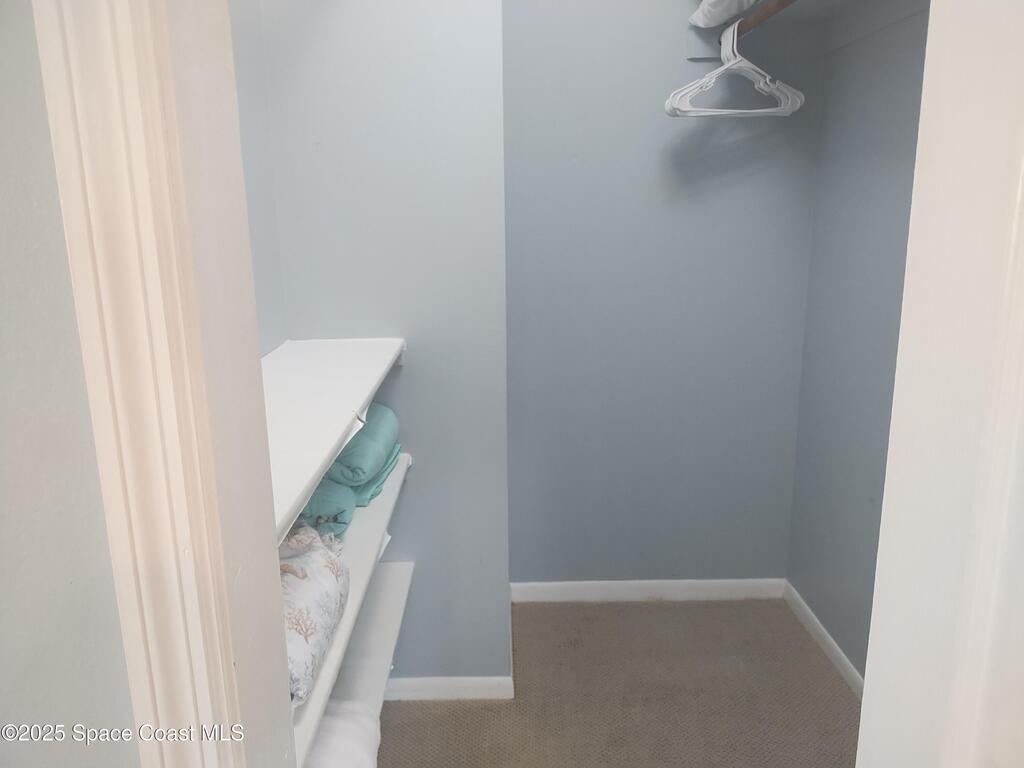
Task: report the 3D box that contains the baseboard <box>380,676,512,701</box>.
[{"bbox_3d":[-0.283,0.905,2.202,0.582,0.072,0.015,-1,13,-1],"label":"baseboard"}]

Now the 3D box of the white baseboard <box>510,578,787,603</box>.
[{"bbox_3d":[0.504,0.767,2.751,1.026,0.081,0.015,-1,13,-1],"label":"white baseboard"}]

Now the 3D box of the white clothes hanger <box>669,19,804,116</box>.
[{"bbox_3d":[0.685,-0.969,2.273,0.407,0.266,0.119,-1,13,-1],"label":"white clothes hanger"}]

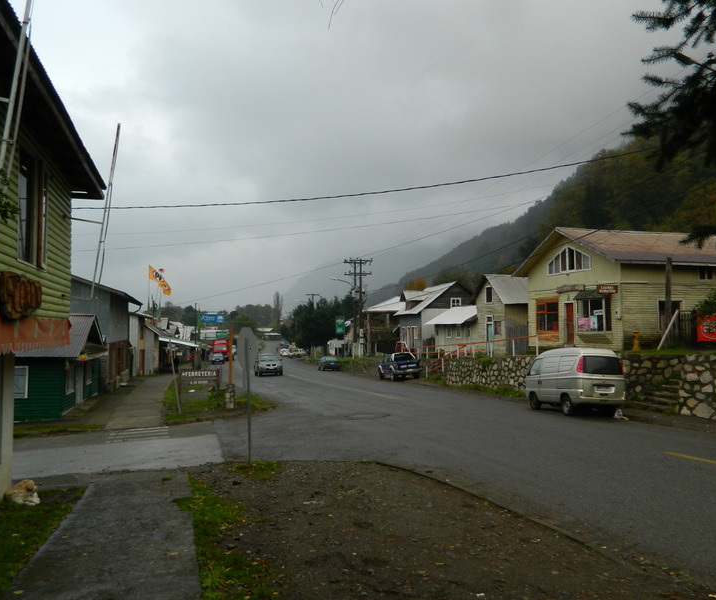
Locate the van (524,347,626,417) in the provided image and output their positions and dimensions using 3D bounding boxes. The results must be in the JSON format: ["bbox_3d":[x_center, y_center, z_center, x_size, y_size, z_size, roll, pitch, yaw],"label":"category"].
[{"bbox_3d":[6.500,2.460,17.750,1.460,1.910,3.660,2,-6,-9],"label":"van"}]

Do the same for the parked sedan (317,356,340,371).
[{"bbox_3d":[-2.750,5.860,53.700,1.690,1.400,4.300,1,-4,-10],"label":"parked sedan"}]

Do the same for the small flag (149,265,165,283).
[{"bbox_3d":[-16.000,-2.120,46.000,1.350,1.350,0.200,1,-3,-14],"label":"small flag"}]

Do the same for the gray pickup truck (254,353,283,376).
[{"bbox_3d":[-6.700,4.750,43.000,1.750,1.650,4.500,1,-4,-13],"label":"gray pickup truck"}]

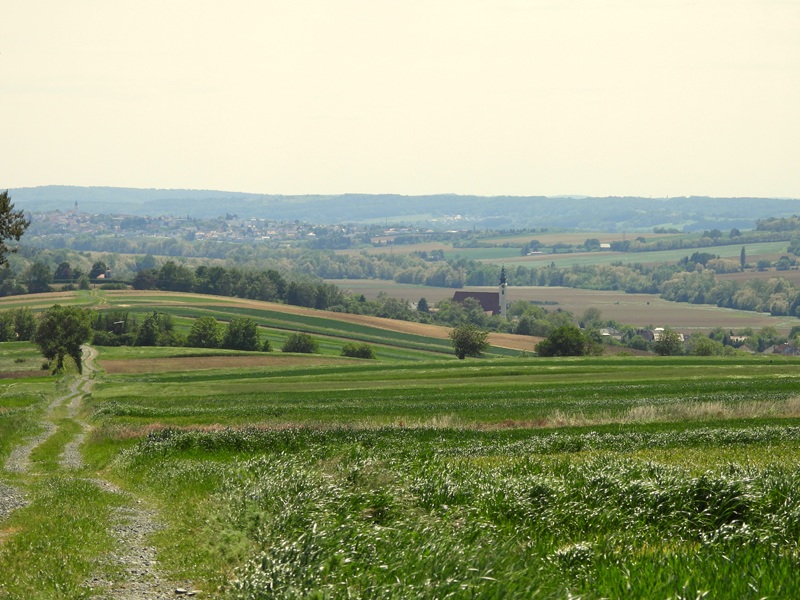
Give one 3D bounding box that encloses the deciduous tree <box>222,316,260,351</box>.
[{"bbox_3d":[-28.300,5.990,820.000,6.740,6.120,6.400,0,1,0],"label":"deciduous tree"}]

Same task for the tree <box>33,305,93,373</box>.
[{"bbox_3d":[-42.440,4.960,580.000,7.470,8.780,7.090,0,1,0],"label":"tree"}]

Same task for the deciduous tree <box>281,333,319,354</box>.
[{"bbox_3d":[-17.610,7.580,810.000,6.660,3.770,6.330,0,1,0],"label":"deciduous tree"}]

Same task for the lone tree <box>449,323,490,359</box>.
[{"bbox_3d":[11.170,6.560,740.000,6.640,5.920,6.310,0,1,0],"label":"lone tree"}]

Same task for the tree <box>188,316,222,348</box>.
[{"bbox_3d":[-35.110,5.840,830.000,6.110,5.750,5.800,0,1,0],"label":"tree"}]

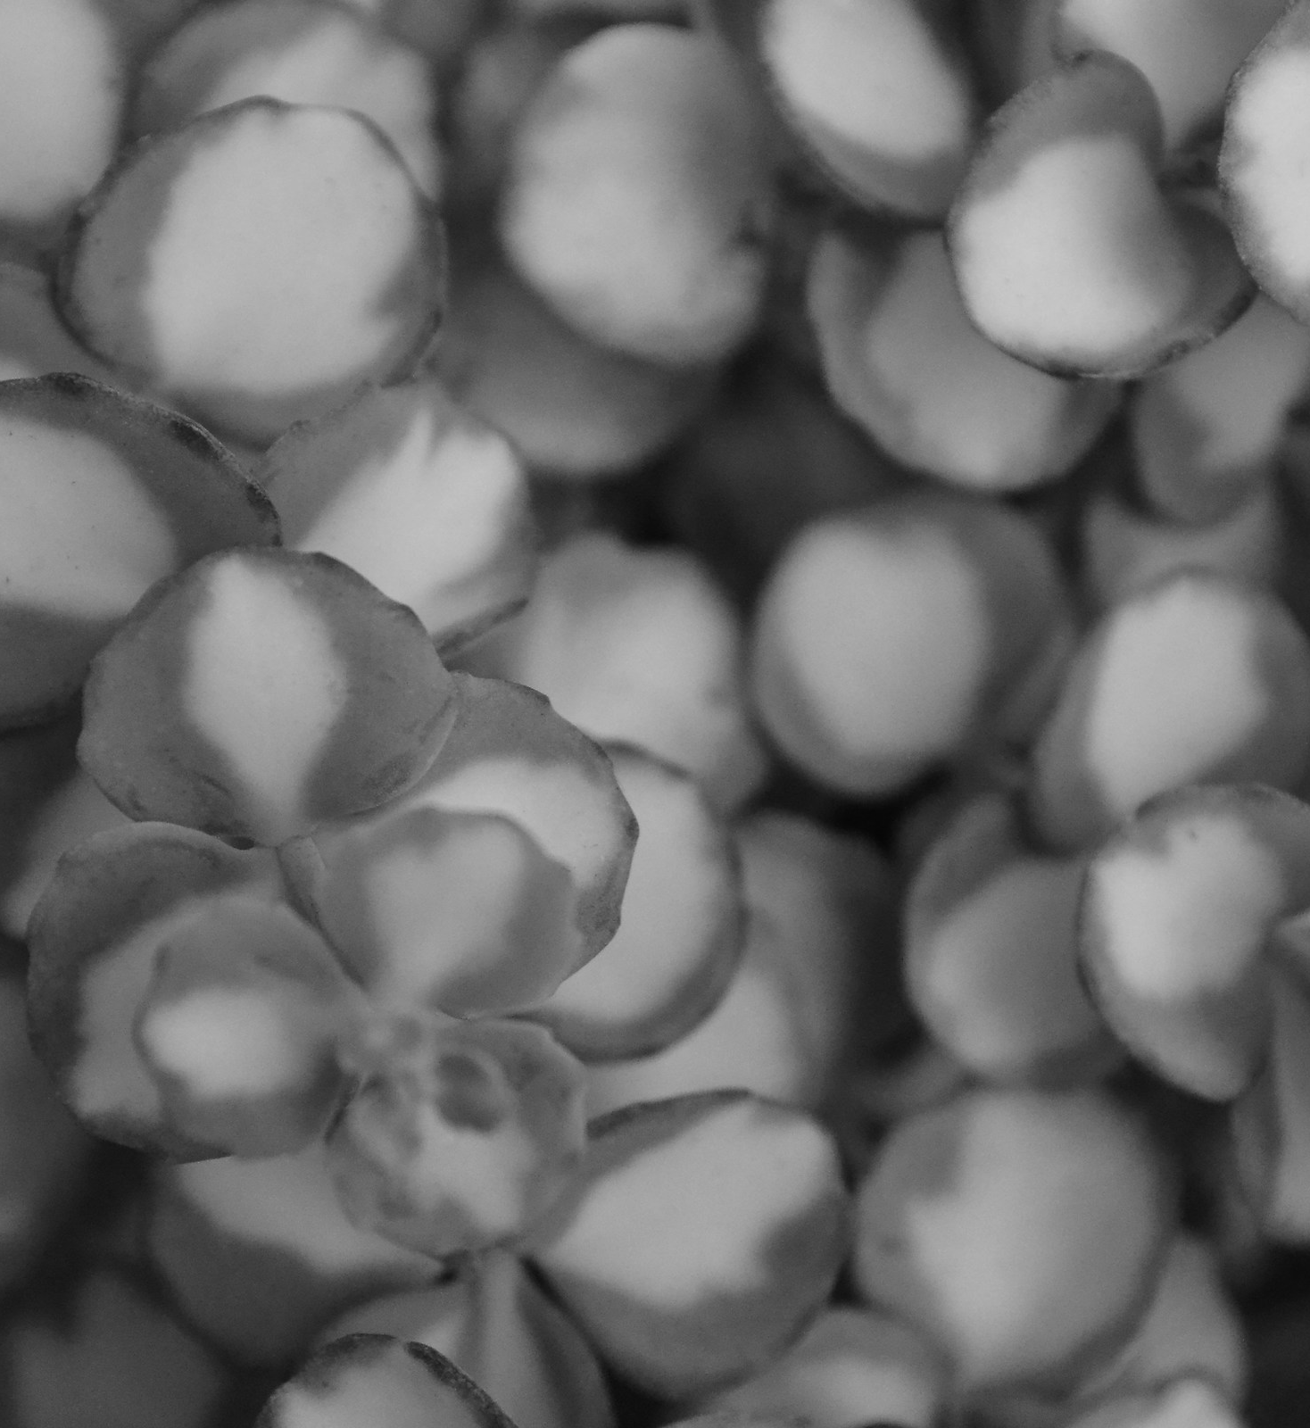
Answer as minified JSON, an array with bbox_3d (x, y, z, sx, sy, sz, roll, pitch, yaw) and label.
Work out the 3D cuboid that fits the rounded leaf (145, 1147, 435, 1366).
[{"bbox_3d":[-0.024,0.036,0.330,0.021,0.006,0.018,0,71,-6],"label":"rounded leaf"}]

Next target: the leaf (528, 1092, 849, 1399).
[{"bbox_3d":[0.002,0.033,0.302,0.022,0.018,0.005,-14,5,-17],"label":"leaf"}]

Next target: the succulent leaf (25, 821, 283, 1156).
[{"bbox_3d":[-0.029,0.016,0.288,0.018,0.021,0.005,35,14,0],"label":"succulent leaf"}]

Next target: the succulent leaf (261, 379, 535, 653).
[{"bbox_3d":[-0.016,-0.012,0.309,0.018,0.005,0.018,-41,91,-18],"label":"succulent leaf"}]

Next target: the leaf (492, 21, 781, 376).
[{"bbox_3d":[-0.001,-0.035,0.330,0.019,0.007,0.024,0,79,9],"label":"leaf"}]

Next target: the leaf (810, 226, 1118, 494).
[{"bbox_3d":[0.020,-0.023,0.314,0.019,0.018,0.006,15,18,4],"label":"leaf"}]

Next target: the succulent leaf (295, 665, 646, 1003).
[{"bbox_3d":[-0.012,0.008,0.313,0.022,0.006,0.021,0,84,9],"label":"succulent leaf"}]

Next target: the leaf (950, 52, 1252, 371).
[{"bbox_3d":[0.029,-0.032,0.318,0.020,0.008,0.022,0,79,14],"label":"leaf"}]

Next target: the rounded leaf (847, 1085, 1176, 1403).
[{"bbox_3d":[0.023,0.034,0.318,0.021,0.022,0.005,37,11,0],"label":"rounded leaf"}]

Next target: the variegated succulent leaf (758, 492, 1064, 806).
[{"bbox_3d":[0.018,-0.005,0.339,0.022,0.006,0.022,0,79,9],"label":"variegated succulent leaf"}]

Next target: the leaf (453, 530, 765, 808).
[{"bbox_3d":[-0.003,-0.003,0.318,0.019,0.005,0.020,45,80,2],"label":"leaf"}]

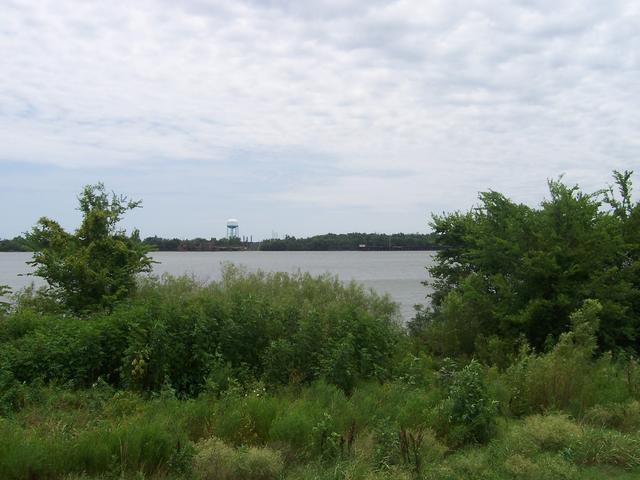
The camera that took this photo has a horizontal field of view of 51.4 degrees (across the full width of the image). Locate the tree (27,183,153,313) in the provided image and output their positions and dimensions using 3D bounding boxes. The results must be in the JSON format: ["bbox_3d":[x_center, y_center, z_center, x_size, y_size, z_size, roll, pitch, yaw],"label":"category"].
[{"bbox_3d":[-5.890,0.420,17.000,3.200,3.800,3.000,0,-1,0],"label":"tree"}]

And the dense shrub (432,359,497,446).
[{"bbox_3d":[1.820,2.030,8.400,0.800,1.050,0.800,0,-1,0],"label":"dense shrub"}]

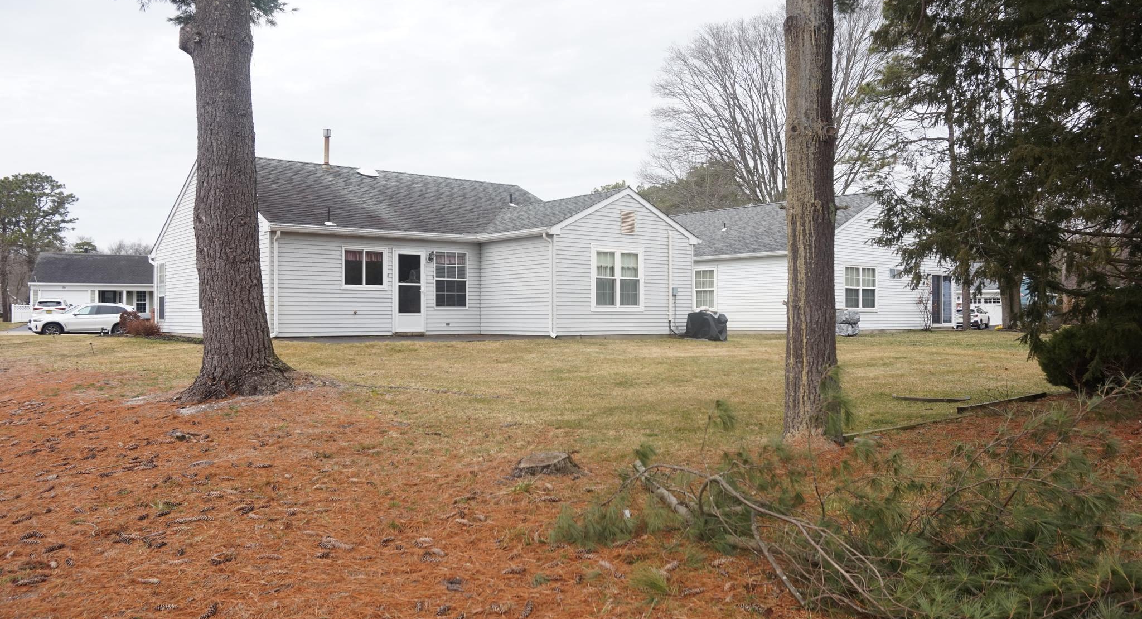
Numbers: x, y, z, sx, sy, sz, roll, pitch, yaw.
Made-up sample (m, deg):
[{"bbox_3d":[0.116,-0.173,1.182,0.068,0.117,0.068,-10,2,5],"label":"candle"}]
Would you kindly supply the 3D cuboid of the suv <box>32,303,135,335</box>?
[{"bbox_3d":[-23.499,0.531,41.397,4.720,1.680,1.950,0,-1,-39],"label":"suv"}]

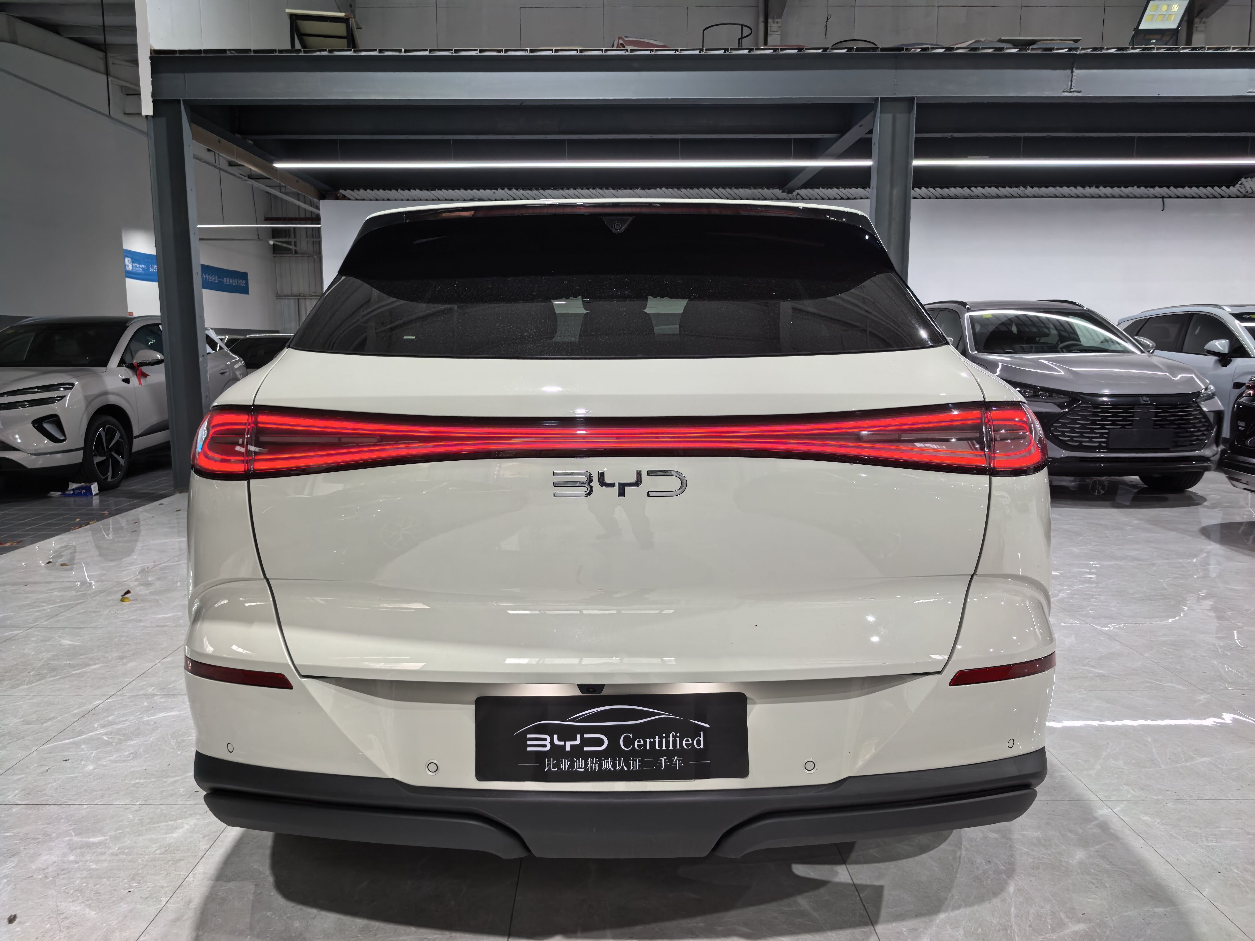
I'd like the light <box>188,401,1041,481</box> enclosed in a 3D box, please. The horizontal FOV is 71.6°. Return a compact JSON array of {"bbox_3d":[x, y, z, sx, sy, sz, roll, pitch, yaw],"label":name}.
[{"bbox_3d":[-0.010,-0.045,1.611,1.720,0.148,0.250,0,8,-1],"label":"light"}]

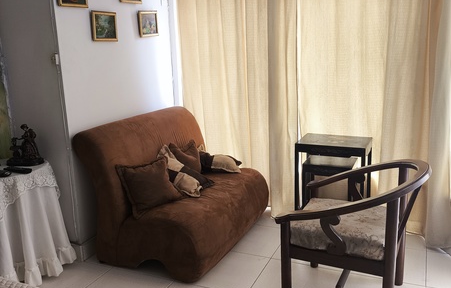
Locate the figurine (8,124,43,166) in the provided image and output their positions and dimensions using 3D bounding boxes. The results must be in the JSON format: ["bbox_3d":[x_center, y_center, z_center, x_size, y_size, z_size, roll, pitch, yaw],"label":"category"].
[{"bbox_3d":[-1.244,0.001,2.704,0.205,0.241,0.114,0,13,7],"label":"figurine"}]

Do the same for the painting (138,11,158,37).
[{"bbox_3d":[-0.592,-0.927,3.359,0.025,0.188,0.226,4,15,24],"label":"painting"}]

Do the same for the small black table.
[{"bbox_3d":[0.771,0.313,3.095,0.469,0.692,0.355,4,15,24],"label":"small black table"}]

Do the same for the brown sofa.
[{"bbox_3d":[-0.307,0.253,3.112,0.883,0.878,1.119,4,15,24],"label":"brown sofa"}]

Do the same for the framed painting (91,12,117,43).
[{"bbox_3d":[-0.808,-0.783,2.903,0.025,0.189,0.238,4,15,24],"label":"framed painting"}]

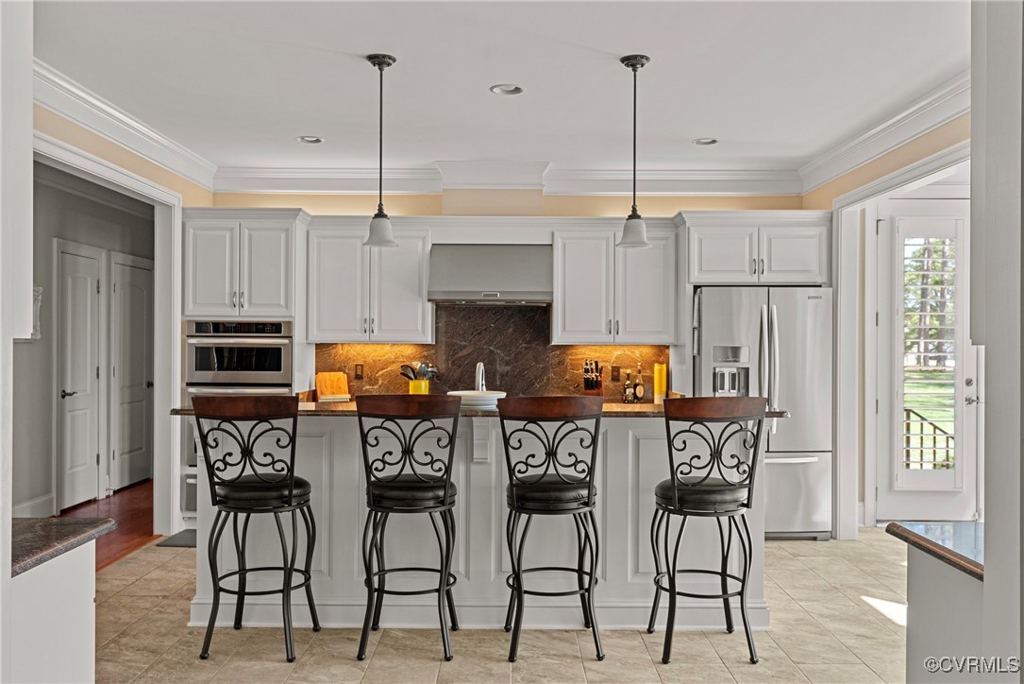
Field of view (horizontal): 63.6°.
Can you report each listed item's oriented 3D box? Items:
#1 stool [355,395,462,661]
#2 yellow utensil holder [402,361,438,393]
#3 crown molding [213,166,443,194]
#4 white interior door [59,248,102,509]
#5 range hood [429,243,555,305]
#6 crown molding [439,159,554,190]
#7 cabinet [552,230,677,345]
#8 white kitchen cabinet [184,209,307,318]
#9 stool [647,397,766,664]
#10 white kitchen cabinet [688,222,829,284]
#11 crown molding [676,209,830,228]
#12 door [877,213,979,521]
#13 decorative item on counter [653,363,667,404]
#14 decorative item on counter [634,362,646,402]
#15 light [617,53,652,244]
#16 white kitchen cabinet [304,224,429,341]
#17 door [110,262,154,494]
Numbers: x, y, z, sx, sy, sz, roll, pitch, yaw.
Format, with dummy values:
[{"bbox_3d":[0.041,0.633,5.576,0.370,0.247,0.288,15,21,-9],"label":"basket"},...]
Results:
[{"bbox_3d":[-0.448,0.805,3.700,0.440,1.150,0.530,0,0,-2],"label":"stool"},{"bbox_3d":[-0.699,0.305,6.299,0.265,0.310,0.170,0,0,0],"label":"yellow utensil holder"},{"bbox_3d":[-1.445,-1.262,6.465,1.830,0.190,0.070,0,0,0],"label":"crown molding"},{"bbox_3d":[-3.575,0.317,6.800,0.045,2.030,0.610,0,0,0],"label":"white interior door"},{"bbox_3d":[-0.157,-0.512,6.260,0.914,0.445,0.480,0,0,0],"label":"range hood"},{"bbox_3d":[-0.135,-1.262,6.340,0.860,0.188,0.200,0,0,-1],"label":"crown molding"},{"bbox_3d":[0.770,-0.419,6.366,0.942,0.873,0.350,0,0,0],"label":"cabinet"},{"bbox_3d":[-1.925,-0.557,6.200,0.850,0.775,0.660,0,0,-1],"label":"white kitchen cabinet"},{"bbox_3d":[0.859,0.807,3.712,0.445,1.150,0.510,0,0,0],"label":"stool"},{"bbox_3d":[1.771,-0.635,6.223,1.026,0.439,0.600,0,0,0],"label":"white kitchen cabinet"},{"bbox_3d":[1.745,-0.876,6.040,1.080,0.128,0.300,0,0,-1],"label":"crown molding"},{"bbox_3d":[3.147,0.136,6.250,0.765,2.420,0.055,0,0,0],"label":"door"},{"bbox_3d":[1.123,0.316,6.242,0.096,0.305,0.096,0,0,0],"label":"decorative item on counter"},{"bbox_3d":[0.988,0.318,6.380,0.078,0.315,0.078,0,0,0],"label":"decorative item on counter"},{"bbox_3d":[0.588,-0.903,3.955,0.172,0.893,0.172,0,0,0],"label":"light"},{"bbox_3d":[-1.062,-0.429,6.363,0.952,0.872,0.350,0,0,0],"label":"white kitchen cabinet"},{"bbox_3d":[-3.585,0.322,7.790,0.050,2.040,0.790,0,0,-1],"label":"door"}]

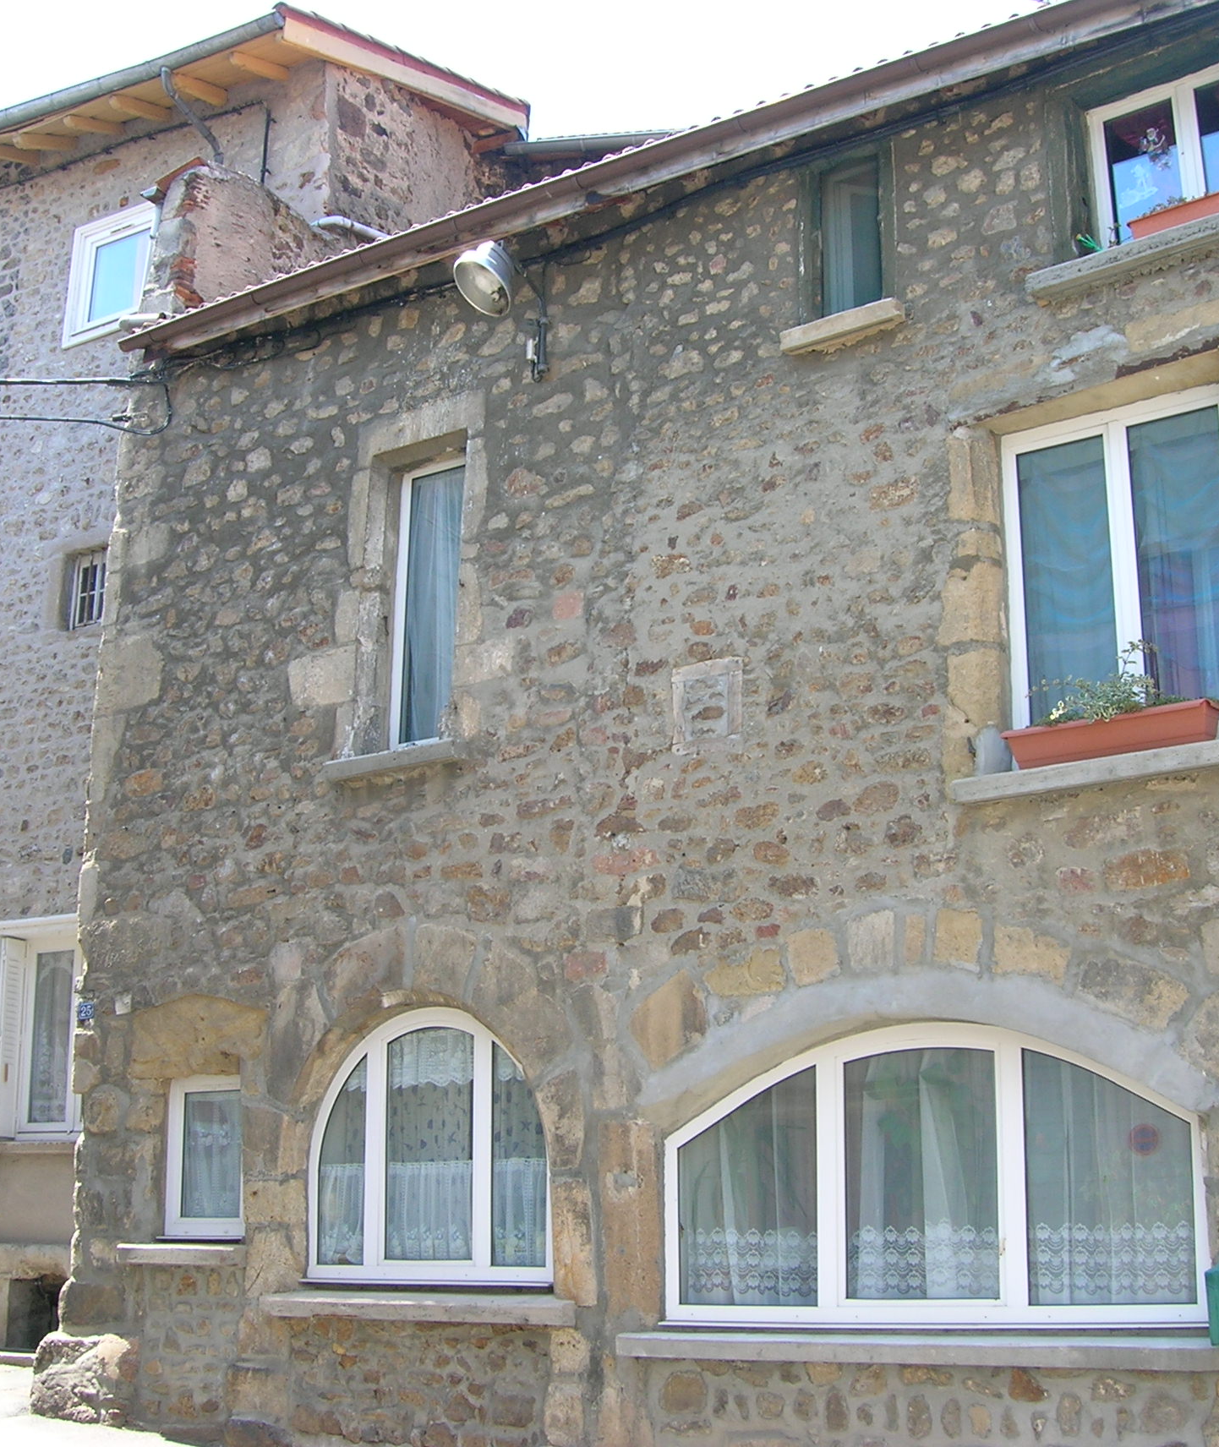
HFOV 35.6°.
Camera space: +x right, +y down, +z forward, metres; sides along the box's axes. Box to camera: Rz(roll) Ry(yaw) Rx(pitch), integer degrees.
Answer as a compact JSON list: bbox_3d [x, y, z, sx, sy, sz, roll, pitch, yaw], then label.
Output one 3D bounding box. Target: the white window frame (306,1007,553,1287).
[{"bbox_3d":[-0.931,2.280,10.255,1.649,1.474,0.100,-10,-20,31],"label":"white window frame"}]

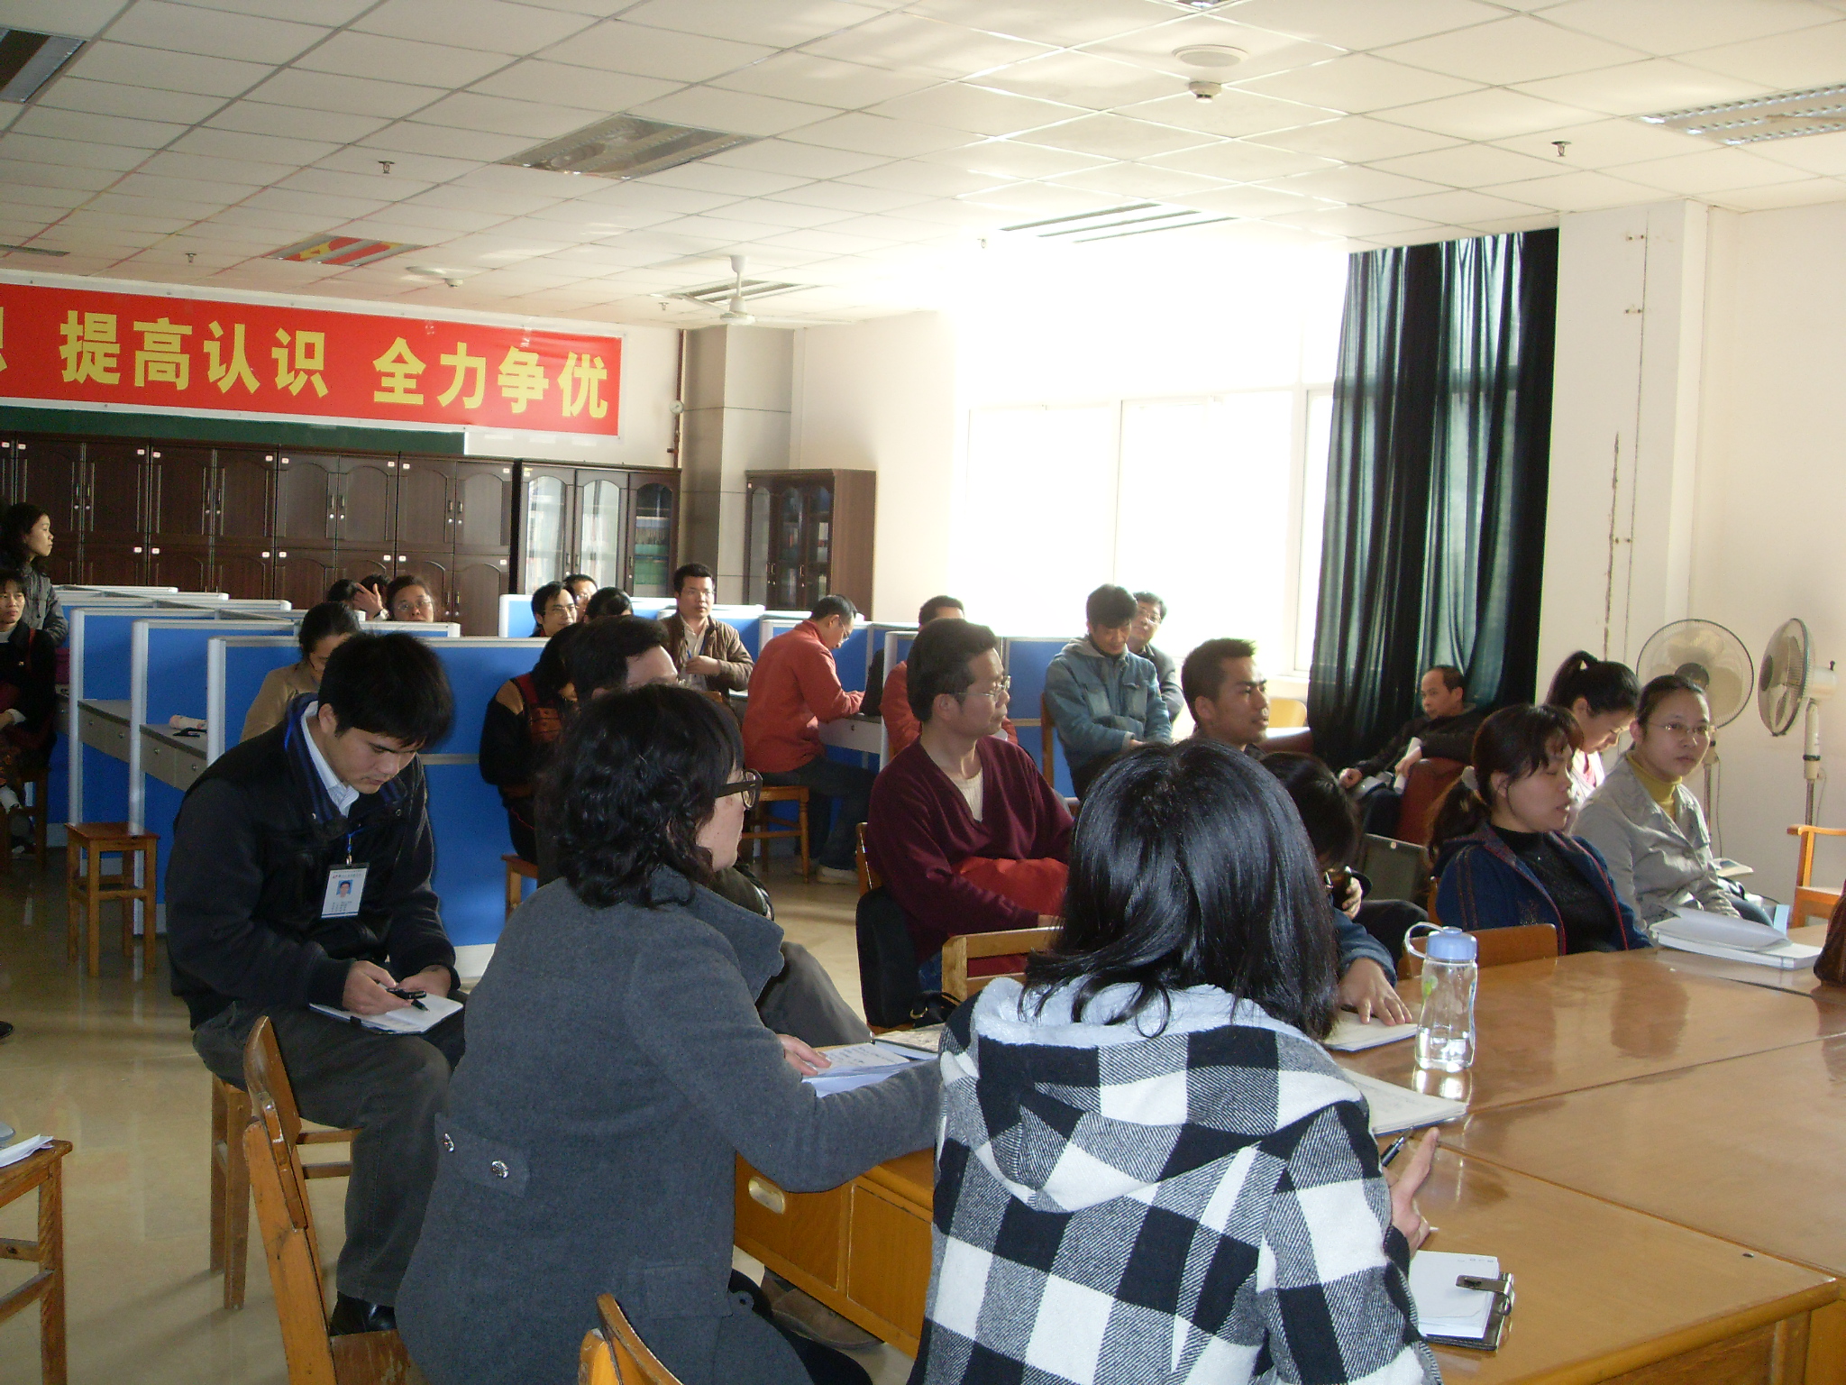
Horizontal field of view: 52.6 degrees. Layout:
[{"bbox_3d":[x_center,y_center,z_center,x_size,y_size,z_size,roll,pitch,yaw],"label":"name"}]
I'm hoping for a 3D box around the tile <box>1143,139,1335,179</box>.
[{"bbox_3d":[1.210,-2.036,7.097,0.600,0.025,0.600,-1,5,-33],"label":"tile"}]

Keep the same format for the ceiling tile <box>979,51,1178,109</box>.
[{"bbox_3d":[0.523,-1.972,6.022,0.600,0.020,0.600,-1,6,-33],"label":"ceiling tile"}]

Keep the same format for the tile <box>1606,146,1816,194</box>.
[{"bbox_3d":[2.865,-1.904,6.843,0.600,0.020,0.600,-1,6,-33],"label":"tile"}]

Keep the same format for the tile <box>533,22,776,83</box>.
[{"bbox_3d":[-0.829,-1.988,5.809,0.595,0.020,0.595,-1,6,-33],"label":"tile"}]

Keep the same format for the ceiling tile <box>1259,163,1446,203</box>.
[{"bbox_3d":[1.728,-2.041,7.505,0.600,0.020,0.600,-1,6,-33],"label":"ceiling tile"}]

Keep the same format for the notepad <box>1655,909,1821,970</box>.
[{"bbox_3d":[1.607,0.481,3.624,0.170,0.045,0.261,-1,6,-34],"label":"notepad"}]

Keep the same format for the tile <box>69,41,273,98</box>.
[{"bbox_3d":[-2.618,-2.170,6.509,0.600,0.030,0.600,-1,6,-34],"label":"tile"}]

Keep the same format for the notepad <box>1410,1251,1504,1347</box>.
[{"bbox_3d":[0.487,0.604,1.894,0.170,0.015,0.223,4,5,20],"label":"notepad"}]

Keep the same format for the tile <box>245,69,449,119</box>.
[{"bbox_3d":[-1.966,-2.041,6.352,0.600,0.022,0.600,-1,6,-34],"label":"tile"}]

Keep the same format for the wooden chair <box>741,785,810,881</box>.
[{"bbox_3d":[-0.720,0.578,8.252,0.370,0.480,0.370,0,6,-25],"label":"wooden chair"}]

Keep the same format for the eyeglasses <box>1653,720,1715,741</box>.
[{"bbox_3d":[1.675,0.082,4.170,0.140,0.042,0.140,5,3,-9],"label":"eyeglasses"}]

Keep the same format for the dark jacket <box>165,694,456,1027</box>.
[{"bbox_3d":[-0.986,0.272,3.000,0.480,0.540,0.420,-2,6,-43],"label":"dark jacket"}]

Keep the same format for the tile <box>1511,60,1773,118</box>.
[{"bbox_3d":[2.167,-1.820,5.629,0.595,0.020,0.595,-1,6,-33],"label":"tile"}]

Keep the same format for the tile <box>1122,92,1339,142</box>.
[{"bbox_3d":[1.038,-1.971,6.353,0.600,0.030,0.600,-1,6,-34],"label":"tile"}]

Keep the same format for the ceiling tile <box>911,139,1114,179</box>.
[{"bbox_3d":[0.363,-2.073,7.280,0.600,0.030,0.600,-1,6,-34],"label":"ceiling tile"}]

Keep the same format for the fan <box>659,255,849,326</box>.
[{"bbox_3d":[-0.947,-2.107,9.857,1.150,0.370,1.150,2,4,0],"label":"fan"}]

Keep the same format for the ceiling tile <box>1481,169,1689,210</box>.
[{"bbox_3d":[2.559,-1.966,7.321,0.600,0.022,0.600,-1,6,-34],"label":"ceiling tile"}]

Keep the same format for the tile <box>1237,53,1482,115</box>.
[{"bbox_3d":[1.355,-1.885,5.792,0.595,0.020,0.595,-1,6,-33],"label":"tile"}]

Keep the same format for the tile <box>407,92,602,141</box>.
[{"bbox_3d":[-1.479,-2.054,6.639,0.600,0.022,0.600,-1,6,-34],"label":"tile"}]

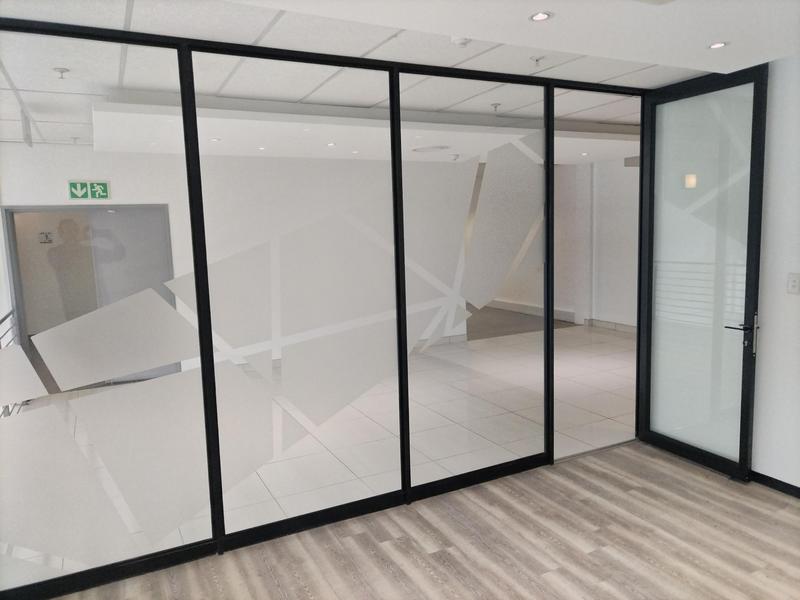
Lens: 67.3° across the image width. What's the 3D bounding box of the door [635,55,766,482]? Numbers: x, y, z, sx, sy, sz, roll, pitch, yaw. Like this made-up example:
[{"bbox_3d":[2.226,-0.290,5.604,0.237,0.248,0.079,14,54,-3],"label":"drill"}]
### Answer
[{"bbox_3d":[2.035,-0.157,4.140,0.045,2.615,0.875,-5,8,-26],"label":"door"}]

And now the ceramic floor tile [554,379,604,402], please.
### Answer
[{"bbox_3d":[1.690,0.934,6.231,0.600,0.010,0.600,-5,8,-26],"label":"ceramic floor tile"}]

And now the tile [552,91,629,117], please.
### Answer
[{"bbox_3d":[1.336,-1.586,4.871,0.600,0.015,1.150,-5,8,-26],"label":"tile"}]

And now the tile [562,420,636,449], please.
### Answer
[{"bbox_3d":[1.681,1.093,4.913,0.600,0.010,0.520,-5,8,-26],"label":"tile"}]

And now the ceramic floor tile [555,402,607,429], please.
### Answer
[{"bbox_3d":[1.426,1.041,5.416,0.600,0.010,0.600,-5,8,-26],"label":"ceramic floor tile"}]

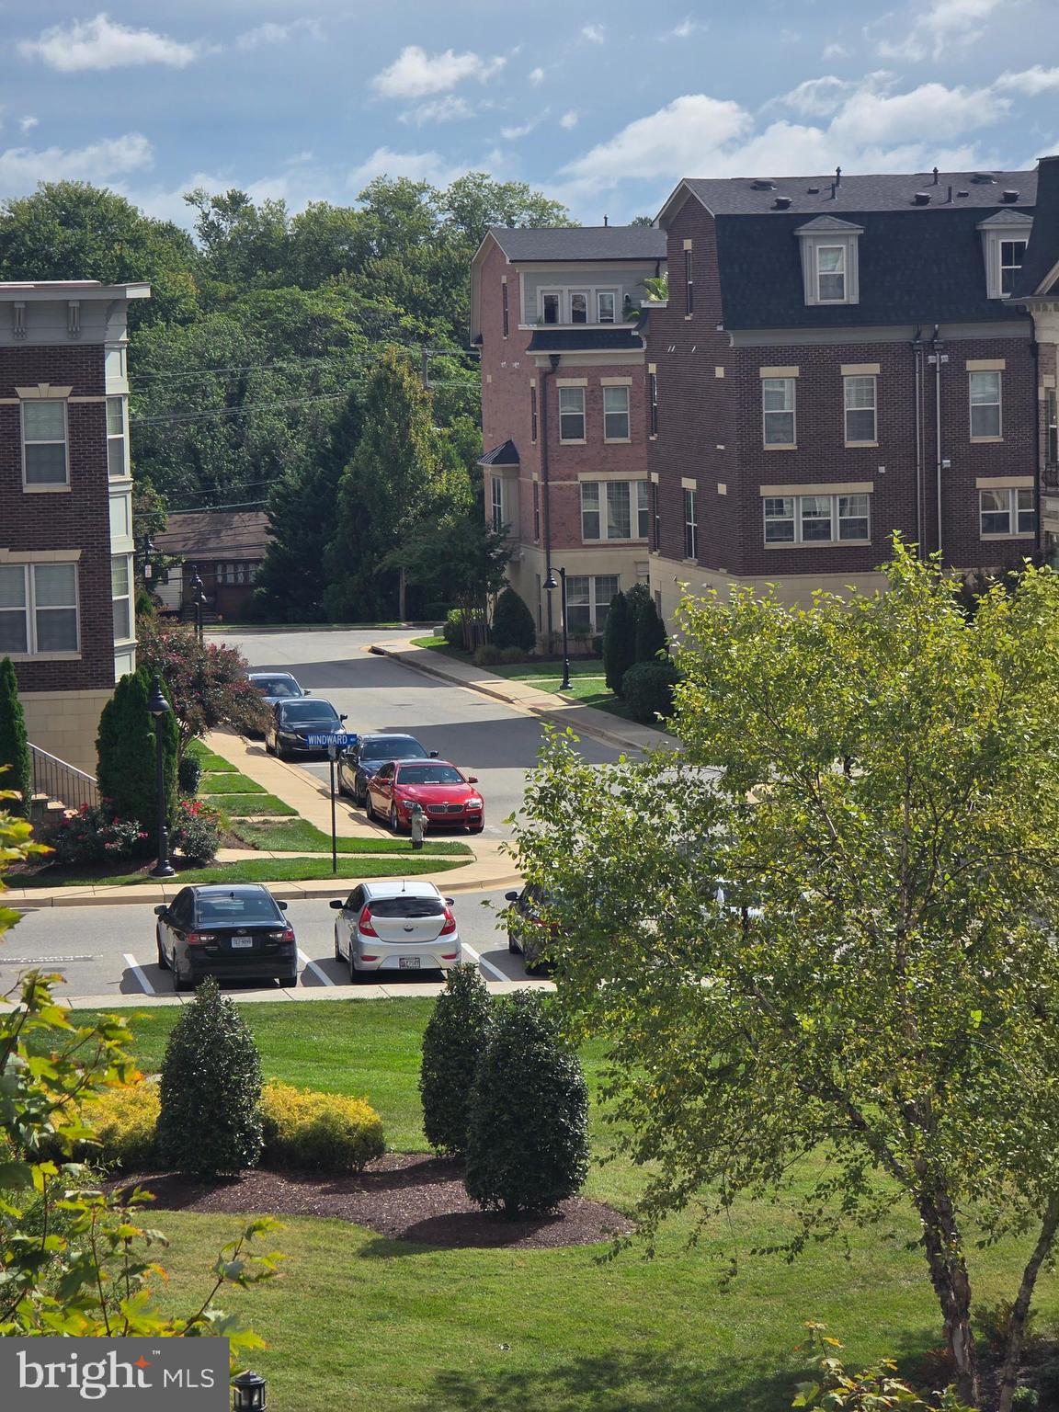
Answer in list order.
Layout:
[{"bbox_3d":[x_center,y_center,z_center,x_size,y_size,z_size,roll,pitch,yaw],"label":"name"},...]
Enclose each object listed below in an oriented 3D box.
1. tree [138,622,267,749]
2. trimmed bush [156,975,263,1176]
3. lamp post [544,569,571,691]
[{"bbox_3d":[-7.452,-0.034,104.331,3.000,3.720,3.000,-2,5,-10],"label":"tree"},{"bbox_3d":[-3.752,4.273,54.799,1.240,2.340,1.240,-2,5,-10],"label":"trimmed bush"},{"bbox_3d":[0.823,-2.298,138.302,0.840,3.620,0.380,-2,5,-10],"label":"lamp post"}]

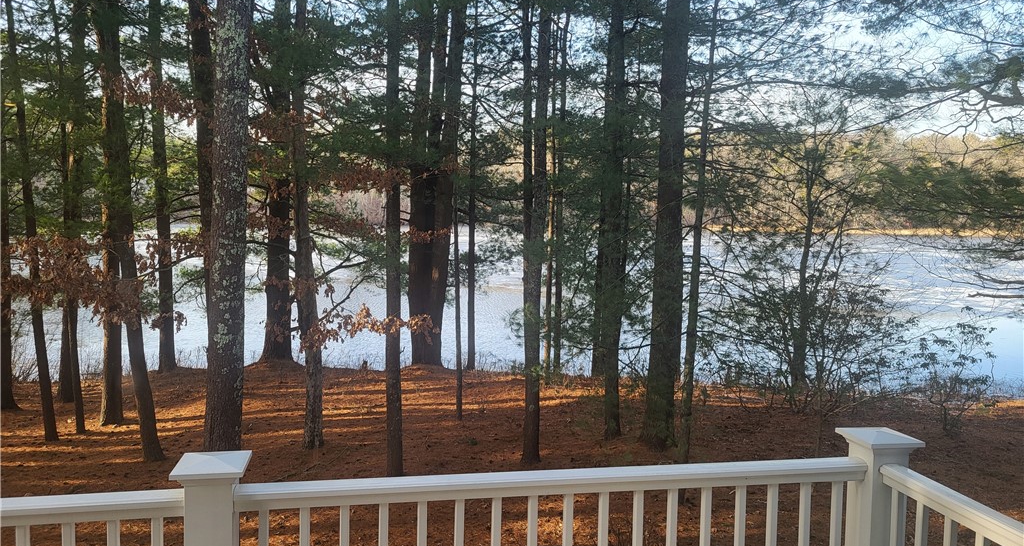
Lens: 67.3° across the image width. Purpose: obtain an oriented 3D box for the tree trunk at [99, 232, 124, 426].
[{"bbox_3d":[-7.707,1.078,14.800,0.380,3.750,0.380,-1,5,-28],"label":"tree trunk"}]

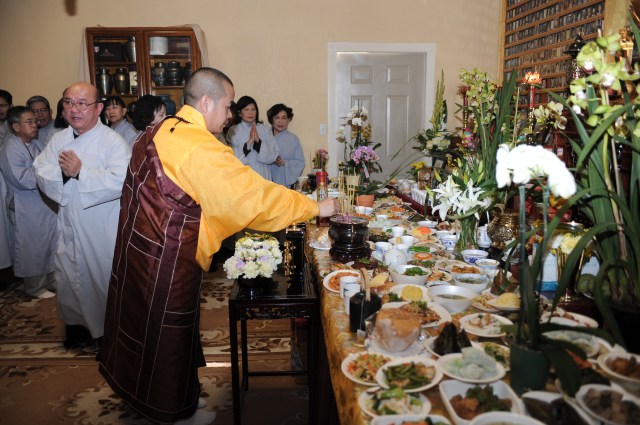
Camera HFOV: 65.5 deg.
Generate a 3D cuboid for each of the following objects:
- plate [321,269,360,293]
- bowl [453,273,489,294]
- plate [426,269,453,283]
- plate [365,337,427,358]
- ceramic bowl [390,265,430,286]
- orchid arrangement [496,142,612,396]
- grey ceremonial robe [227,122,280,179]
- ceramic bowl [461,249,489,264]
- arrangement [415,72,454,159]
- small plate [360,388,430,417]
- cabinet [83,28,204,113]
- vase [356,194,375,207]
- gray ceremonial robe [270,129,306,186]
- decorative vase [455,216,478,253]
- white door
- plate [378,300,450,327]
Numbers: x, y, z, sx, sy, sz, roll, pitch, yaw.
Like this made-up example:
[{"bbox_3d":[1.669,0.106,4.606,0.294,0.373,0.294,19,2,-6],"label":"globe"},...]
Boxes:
[{"bbox_3d":[0.092,0.272,1.983,0.163,0.030,0.163,-1,11,-3],"label":"plate"},{"bbox_3d":[0.575,0.273,1.907,0.133,0.056,0.133,0,11,0],"label":"bowl"},{"bbox_3d":[0.469,0.254,1.993,0.140,0.030,0.140,-1,11,0],"label":"plate"},{"bbox_3d":[0.216,0.388,1.422,0.172,0.022,0.172,0,11,0],"label":"plate"},{"bbox_3d":[0.354,0.249,1.964,0.162,0.060,0.162,-1,11,0],"label":"ceramic bowl"},{"bbox_3d":[0.535,0.131,1.145,0.260,0.590,0.220,-2,11,-5],"label":"orchid arrangement"},{"bbox_3d":[-0.582,-0.167,4.426,0.480,1.282,0.360,-2,11,-9],"label":"grey ceremonial robe"},{"bbox_3d":[0.696,0.198,2.233,0.122,0.054,0.122,-1,11,0],"label":"ceramic bowl"},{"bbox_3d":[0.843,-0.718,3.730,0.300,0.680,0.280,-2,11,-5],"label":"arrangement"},{"bbox_3d":[0.165,0.415,1.089,0.168,0.035,0.168,-1,11,0],"label":"small plate"},{"bbox_3d":[-1.595,-0.619,4.875,1.020,2.210,0.400,-1,11,-3],"label":"cabinet"},{"bbox_3d":[0.340,-0.084,3.633,0.128,0.100,0.128,-2,11,-5],"label":"vase"},{"bbox_3d":[-0.334,-0.112,4.259,0.450,1.160,0.340,-1,11,0],"label":"gray ceremonial robe"},{"bbox_3d":[0.704,0.098,2.367,0.120,0.220,0.120,-1,11,-3],"label":"decorative vase"},{"bbox_3d":[0.640,-0.663,5.212,1.080,2.133,0.090,-1,11,-3],"label":"white door"},{"bbox_3d":[0.304,0.330,1.588,0.230,0.035,0.230,-1,11,0],"label":"plate"}]

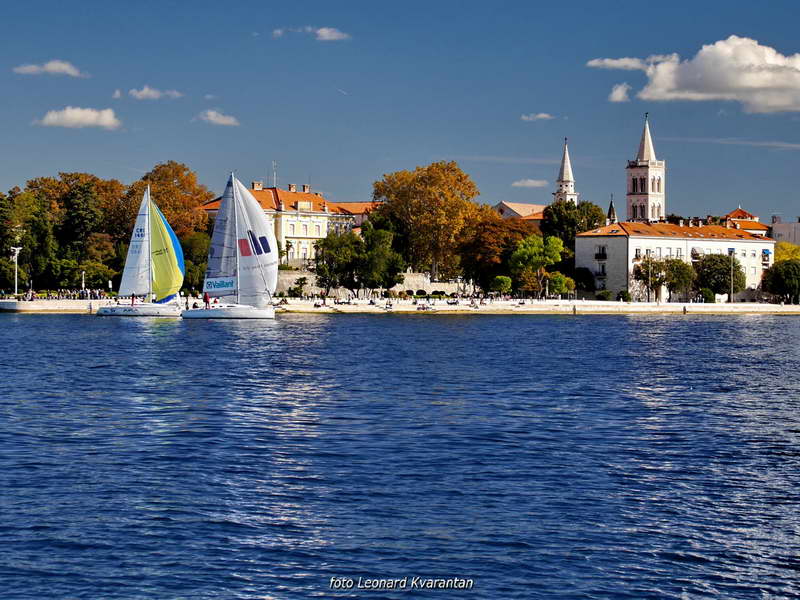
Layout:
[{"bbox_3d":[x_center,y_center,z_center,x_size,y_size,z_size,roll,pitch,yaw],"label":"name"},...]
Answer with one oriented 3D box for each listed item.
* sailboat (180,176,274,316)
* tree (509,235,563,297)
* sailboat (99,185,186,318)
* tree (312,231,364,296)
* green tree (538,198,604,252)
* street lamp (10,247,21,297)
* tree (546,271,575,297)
[{"bbox_3d":[-19.190,-6.100,212.000,10.700,16.300,4.000,0,0,6],"label":"sailboat"},{"bbox_3d":[22.170,-5.480,310.000,8.830,10.470,8.390,0,0,0],"label":"tree"},{"bbox_3d":[-33.140,-6.230,242.000,10.900,16.660,3.700,0,0,10],"label":"sailboat"},{"bbox_3d":[-9.740,-5.700,300.000,8.230,10.610,7.820,0,0,0],"label":"tree"},{"bbox_3d":[32.680,-10.080,357.000,12.430,18.080,11.810,0,0,0],"label":"green tree"},{"bbox_3d":[-57.310,-4.070,283.000,1.570,7.690,0.400,0,0,0],"label":"street lamp"},{"bbox_3d":[26.420,-2.550,312.000,4.610,4.610,4.470,0,0,0],"label":"tree"}]

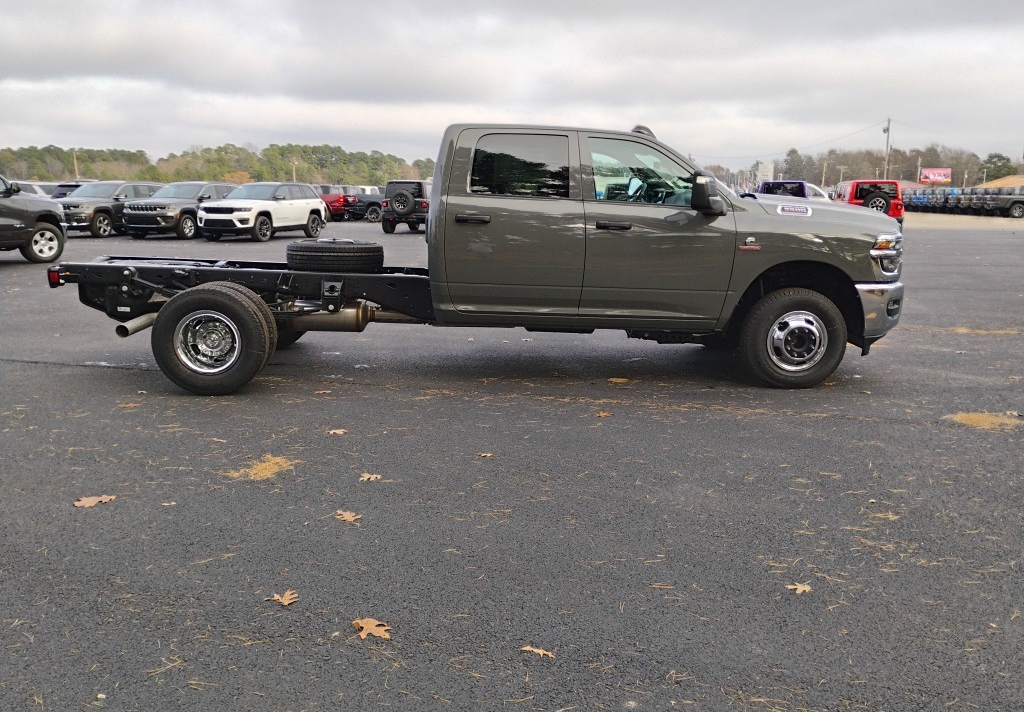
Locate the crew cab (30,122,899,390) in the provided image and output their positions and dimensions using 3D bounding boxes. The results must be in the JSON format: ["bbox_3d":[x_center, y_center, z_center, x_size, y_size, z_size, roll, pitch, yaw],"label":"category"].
[{"bbox_3d":[-0.223,-0.938,7.057,6.750,2.030,2.380,0,11,-3],"label":"crew cab"}]

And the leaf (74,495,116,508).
[{"bbox_3d":[-1.967,0.687,3.911,0.185,0.022,0.090,-6,13,-31],"label":"leaf"}]

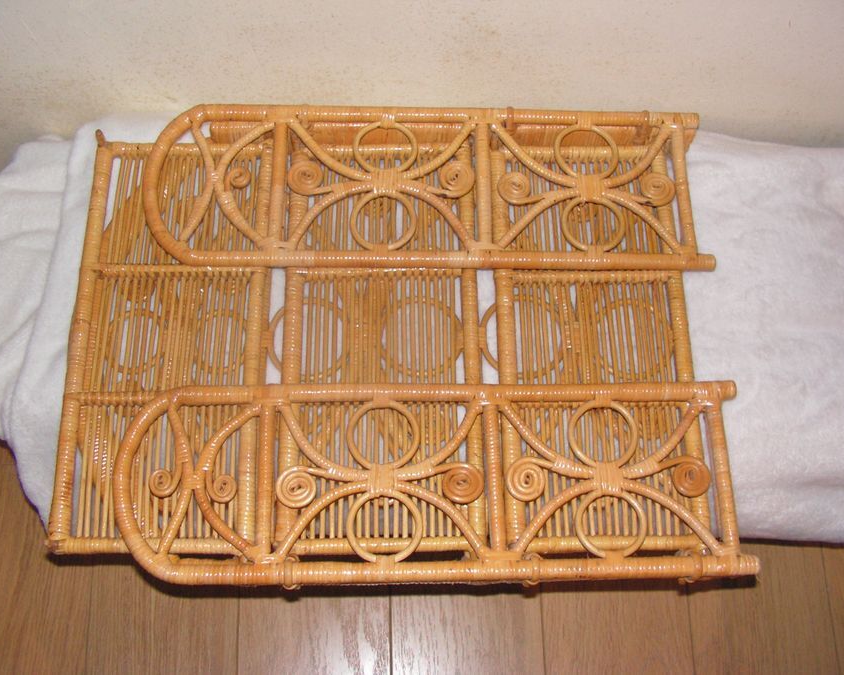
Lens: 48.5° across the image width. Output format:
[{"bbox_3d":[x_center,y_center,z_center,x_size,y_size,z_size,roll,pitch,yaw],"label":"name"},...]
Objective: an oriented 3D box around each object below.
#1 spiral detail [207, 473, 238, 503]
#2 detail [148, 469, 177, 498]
[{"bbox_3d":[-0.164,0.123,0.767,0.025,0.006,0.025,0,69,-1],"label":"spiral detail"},{"bbox_3d":[-0.212,0.120,0.767,0.022,0.006,0.025,0,69,-1],"label":"detail"}]

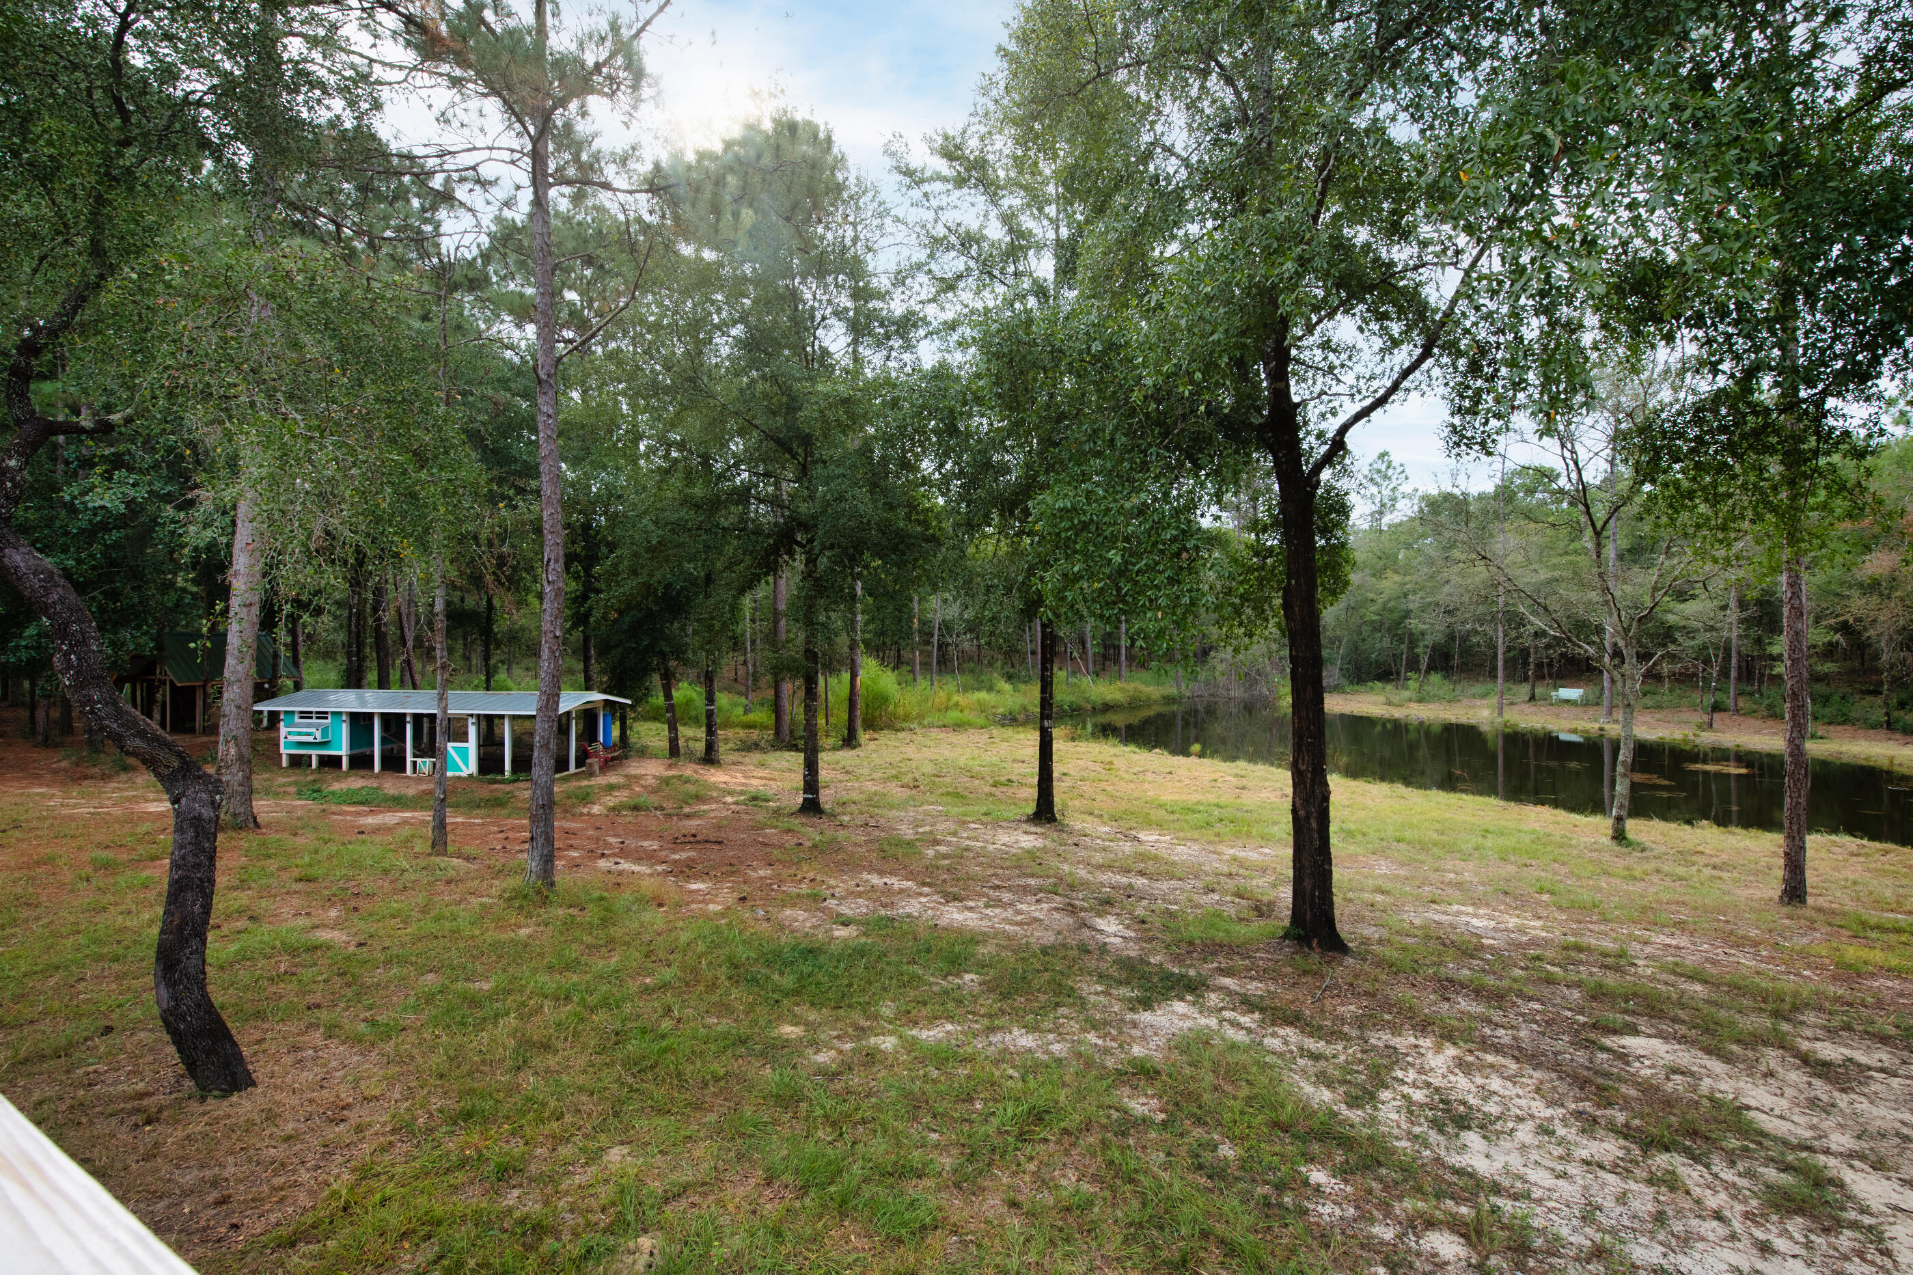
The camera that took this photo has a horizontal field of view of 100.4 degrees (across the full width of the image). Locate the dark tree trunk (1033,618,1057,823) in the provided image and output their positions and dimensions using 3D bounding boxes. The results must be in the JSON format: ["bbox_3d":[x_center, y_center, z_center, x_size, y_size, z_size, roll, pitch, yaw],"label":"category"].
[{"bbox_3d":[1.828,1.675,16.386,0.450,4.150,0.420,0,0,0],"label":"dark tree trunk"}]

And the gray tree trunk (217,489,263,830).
[{"bbox_3d":[-15.884,0.481,17.700,0.600,7.540,0.560,2,0,-42],"label":"gray tree trunk"}]

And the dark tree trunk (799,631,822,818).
[{"bbox_3d":[-3.095,1.811,17.014,0.450,3.878,0.420,0,0,0],"label":"dark tree trunk"}]

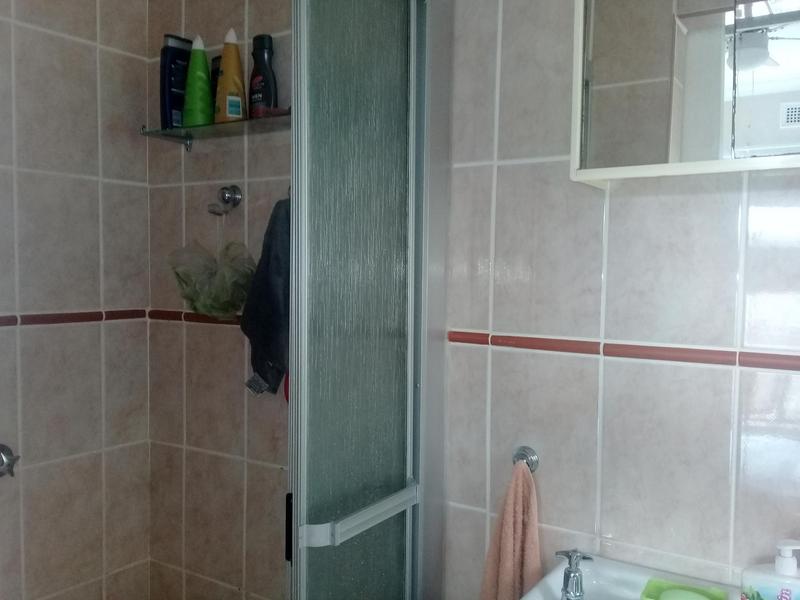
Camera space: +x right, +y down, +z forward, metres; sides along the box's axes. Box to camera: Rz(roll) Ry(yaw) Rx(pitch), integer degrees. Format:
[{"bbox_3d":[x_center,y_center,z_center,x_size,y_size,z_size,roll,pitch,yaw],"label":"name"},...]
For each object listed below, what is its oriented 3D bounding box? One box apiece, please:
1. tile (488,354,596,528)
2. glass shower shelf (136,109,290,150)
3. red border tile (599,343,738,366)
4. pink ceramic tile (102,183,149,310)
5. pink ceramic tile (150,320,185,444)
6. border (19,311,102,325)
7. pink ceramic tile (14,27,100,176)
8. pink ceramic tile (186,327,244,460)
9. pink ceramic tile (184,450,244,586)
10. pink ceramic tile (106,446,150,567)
[{"bbox_3d":[0.247,0.238,1.235,0.197,0.298,0.010,3,3,32],"label":"tile"},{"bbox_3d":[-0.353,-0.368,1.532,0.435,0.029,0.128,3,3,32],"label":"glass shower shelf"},{"bbox_3d":[0.426,0.085,1.138,0.200,0.020,0.011,3,3,32],"label":"red border tile"},{"bbox_3d":[-0.658,-0.126,1.715,0.010,0.298,0.123,3,3,32],"label":"pink ceramic tile"},{"bbox_3d":[-0.567,0.200,1.752,0.126,0.298,0.010,3,3,32],"label":"pink ceramic tile"},{"bbox_3d":[-0.757,0.044,1.604,0.011,0.020,0.200,3,3,32],"label":"border"},{"bbox_3d":[-0.751,-0.427,1.581,0.009,0.301,0.200,3,3,32],"label":"pink ceramic tile"},{"bbox_3d":[-0.434,0.209,1.688,0.200,0.304,0.009,3,3,32],"label":"pink ceramic tile"},{"bbox_3d":[-0.432,0.508,1.679,0.197,0.298,0.010,3,3,32],"label":"pink ceramic tile"},{"bbox_3d":[-0.667,0.501,1.747,0.010,0.298,0.123,3,3,32],"label":"pink ceramic tile"}]

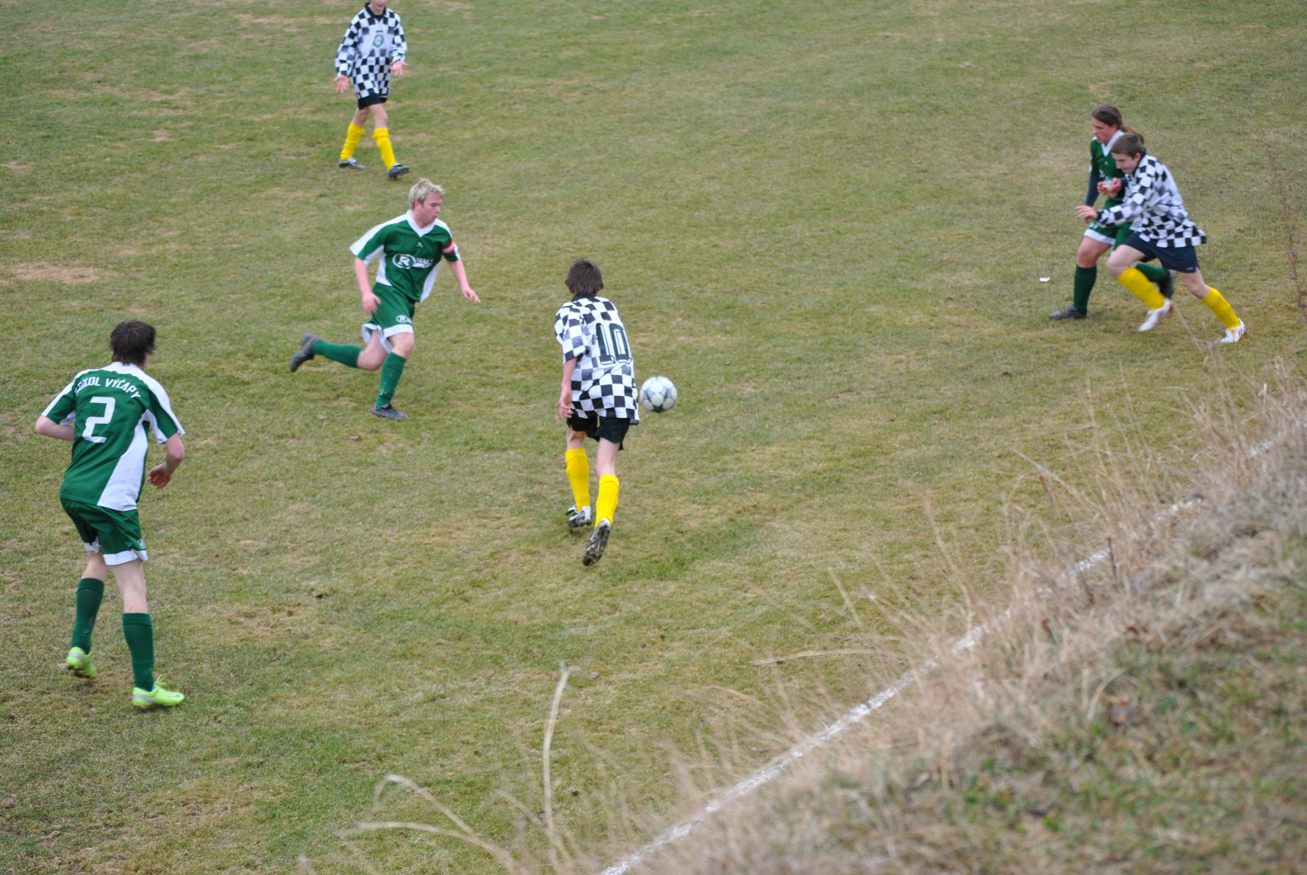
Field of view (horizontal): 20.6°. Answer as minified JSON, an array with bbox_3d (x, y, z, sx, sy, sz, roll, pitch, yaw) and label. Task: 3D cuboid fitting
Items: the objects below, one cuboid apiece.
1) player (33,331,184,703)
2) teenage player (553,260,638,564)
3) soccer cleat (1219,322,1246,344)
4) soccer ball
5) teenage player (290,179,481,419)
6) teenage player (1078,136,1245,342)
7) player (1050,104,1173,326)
[{"bbox_3d":[-2.406,0.302,15.951,0.620,1.720,0.600,10,16,37],"label":"player"},{"bbox_3d":[-0.287,-0.141,18.572,0.460,1.460,0.820,-3,13,-15],"label":"teenage player"},{"bbox_3d":[3.889,-0.695,24.150,0.095,0.115,0.260,11,28,41],"label":"soccer cleat"},{"bbox_3d":[0.032,-0.255,21.400,0.220,0.220,0.220,0,12,0],"label":"soccer ball"},{"bbox_3d":[-1.641,-0.921,22.026,1.050,1.500,0.820,11,16,41],"label":"teenage player"},{"bbox_3d":[3.384,-1.307,23.967,1.100,1.420,0.580,-6,14,-26],"label":"teenage player"},{"bbox_3d":[3.216,-1.609,25.155,0.920,1.500,0.600,-10,16,-37],"label":"player"}]

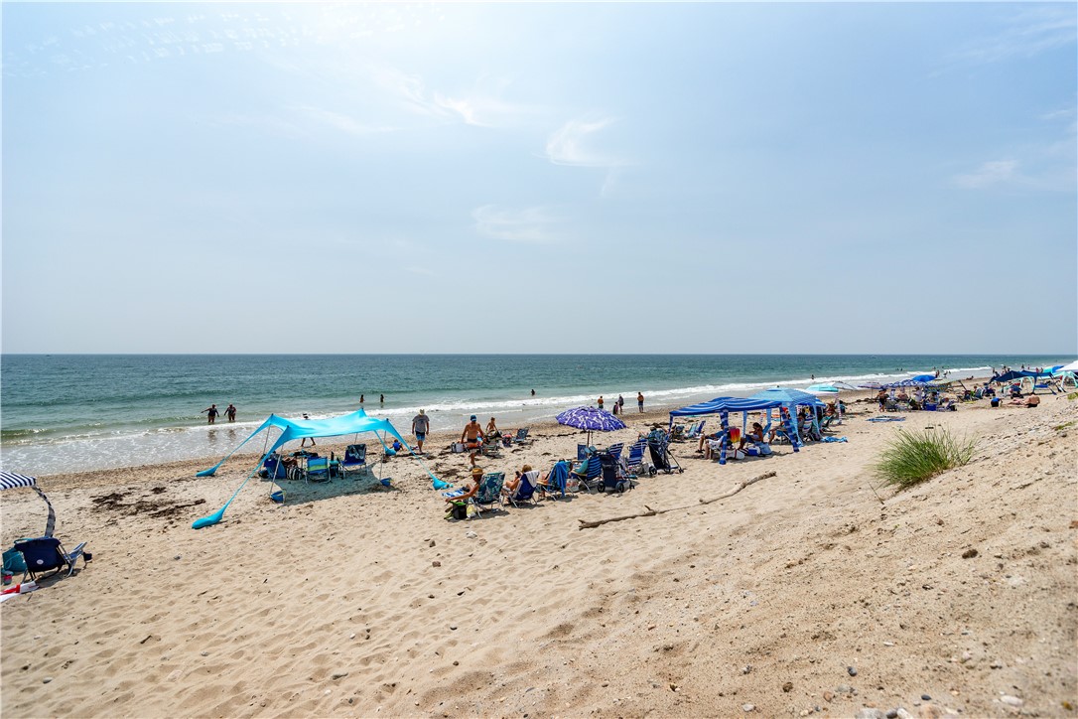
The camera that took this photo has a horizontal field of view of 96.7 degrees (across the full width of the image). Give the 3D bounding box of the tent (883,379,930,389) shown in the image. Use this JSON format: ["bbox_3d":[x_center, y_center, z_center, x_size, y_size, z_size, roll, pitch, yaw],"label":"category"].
[{"bbox_3d":[26.943,2.437,35.023,2.800,2.000,2.800,0,1,-38],"label":"tent"}]

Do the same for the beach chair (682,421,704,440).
[{"bbox_3d":[7.167,3.277,22.137,0.800,0.780,0.620,0,1,30],"label":"beach chair"}]

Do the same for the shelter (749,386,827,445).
[{"bbox_3d":[10.133,2.330,20.022,2.300,2.200,2.300,0,1,-38],"label":"shelter"}]

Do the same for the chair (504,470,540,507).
[{"bbox_3d":[-0.436,3.101,11.735,0.620,0.860,0.720,-1,1,-41],"label":"chair"}]

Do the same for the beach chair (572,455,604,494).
[{"bbox_3d":[1.191,2.815,12.127,0.640,0.880,0.720,0,1,-42],"label":"beach chair"}]

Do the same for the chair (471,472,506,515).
[{"bbox_3d":[-1.131,2.821,10.427,0.650,0.900,0.750,0,1,-36],"label":"chair"}]

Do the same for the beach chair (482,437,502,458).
[{"bbox_3d":[-1.783,3.367,18.538,0.620,0.740,0.680,0,1,-27],"label":"beach chair"}]

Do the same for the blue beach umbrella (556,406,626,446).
[{"bbox_3d":[1.547,2.501,14.528,2.100,2.170,2.100,6,3,0],"label":"blue beach umbrella"}]

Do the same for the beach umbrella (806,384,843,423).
[{"bbox_3d":[15.435,2.464,26.029,2.000,2.150,2.000,0,1,31],"label":"beach umbrella"}]

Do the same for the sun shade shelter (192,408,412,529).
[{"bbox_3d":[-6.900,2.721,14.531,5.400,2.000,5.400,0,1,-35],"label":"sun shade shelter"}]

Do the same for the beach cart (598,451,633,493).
[{"bbox_3d":[1.916,2.761,11.935,0.600,1.020,0.700,0,1,33],"label":"beach cart"}]

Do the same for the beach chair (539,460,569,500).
[{"bbox_3d":[0.293,2.813,11.327,0.650,0.900,0.750,0,1,-40],"label":"beach chair"}]

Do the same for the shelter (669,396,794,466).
[{"bbox_3d":[7.050,2.502,18.029,3.200,2.100,3.200,0,1,-24],"label":"shelter"}]

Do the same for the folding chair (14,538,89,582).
[{"bbox_3d":[-7.941,3.046,7.779,0.650,0.720,0.800,0,1,-22],"label":"folding chair"}]

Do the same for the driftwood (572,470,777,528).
[{"bbox_3d":[3.611,3.017,10.863,6.870,0.260,0.520,0,1,-35],"label":"driftwood"}]

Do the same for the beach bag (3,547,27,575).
[{"bbox_3d":[-8.597,3.220,7.881,0.400,0.350,0.230,0,1,-30],"label":"beach bag"}]

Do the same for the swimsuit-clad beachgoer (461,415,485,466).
[{"bbox_3d":[-2.260,2.820,16.432,0.780,1.800,0.550,0,1,-5],"label":"swimsuit-clad beachgoer"}]

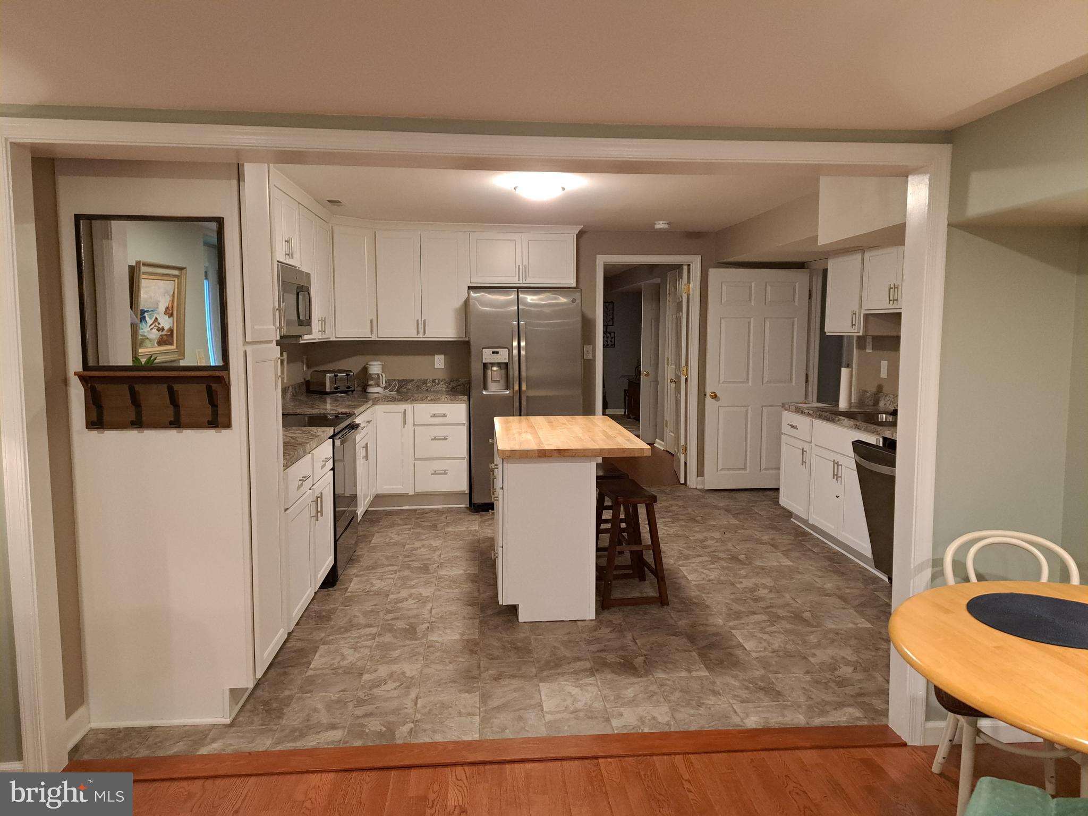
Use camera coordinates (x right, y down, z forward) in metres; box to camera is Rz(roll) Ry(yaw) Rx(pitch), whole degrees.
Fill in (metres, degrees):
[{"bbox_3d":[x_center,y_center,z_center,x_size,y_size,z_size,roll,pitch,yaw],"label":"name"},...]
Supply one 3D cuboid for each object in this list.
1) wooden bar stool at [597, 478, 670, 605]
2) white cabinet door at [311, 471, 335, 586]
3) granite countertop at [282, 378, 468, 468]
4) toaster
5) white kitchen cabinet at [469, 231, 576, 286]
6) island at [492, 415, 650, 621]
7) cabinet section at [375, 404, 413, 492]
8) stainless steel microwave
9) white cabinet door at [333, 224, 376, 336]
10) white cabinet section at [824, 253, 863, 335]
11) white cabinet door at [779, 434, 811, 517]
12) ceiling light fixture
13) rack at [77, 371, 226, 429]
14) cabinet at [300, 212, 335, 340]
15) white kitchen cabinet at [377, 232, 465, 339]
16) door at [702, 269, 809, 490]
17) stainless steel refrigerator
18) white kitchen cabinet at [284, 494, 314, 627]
[{"bbox_3d":[0.456,0.742,4.231,0.370,0.610,0.450,-1,6,-10],"label":"wooden bar stool"},{"bbox_3d":[-1.236,0.667,4.208,0.024,0.558,0.507,0,6,-5],"label":"white cabinet door"},{"bbox_3d":[-1.210,0.006,4.985,1.370,0.158,3.500,0,6,-5],"label":"granite countertop"},{"bbox_3d":[-1.812,-0.210,6.480,0.270,0.194,0.280,-6,8,-44],"label":"toaster"},{"bbox_3d":[-0.191,-1.263,6.478,0.908,0.460,0.325,0,6,-5],"label":"white kitchen cabinet"},{"bbox_3d":[0.090,0.576,4.430,0.775,0.900,1.330,0,6,-5],"label":"island"},{"bbox_3d":[-1.214,0.342,6.141,0.292,0.720,0.022,0,6,-5],"label":"cabinet section"},{"bbox_3d":[-1.669,-0.640,4.561,0.380,0.405,0.760,0,6,-5],"label":"stainless steel microwave"},{"bbox_3d":[-1.527,-1.006,6.126,0.030,0.895,0.420,5,8,39],"label":"white cabinet door"},{"bbox_3d":[2.319,-0.817,5.434,0.320,0.590,0.555,0,6,-5],"label":"white cabinet section"},{"bbox_3d":[1.894,0.510,5.675,0.024,0.558,0.525,0,6,-5],"label":"white cabinet door"},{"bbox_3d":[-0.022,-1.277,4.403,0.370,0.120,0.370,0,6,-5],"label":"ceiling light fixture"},{"bbox_3d":[-1.385,-0.028,2.682,0.510,0.210,0.120,0,6,-5],"label":"rack"},{"bbox_3d":[-1.767,-0.924,5.356,0.318,0.905,1.040,0,6,-5],"label":"cabinet"},{"bbox_3d":[-1.033,-1.044,6.489,0.765,0.905,0.325,0,6,-5],"label":"white kitchen cabinet"},{"bbox_3d":[1.938,-0.248,6.891,0.914,2.015,0.040,0,6,-5],"label":"door"},{"bbox_3d":[-0.175,-0.080,6.401,0.910,1.785,0.750,0,6,-5],"label":"stainless steel refrigerator"},{"bbox_3d":[-1.155,0.698,3.557,0.022,0.543,0.485,0,6,-5],"label":"white kitchen cabinet"}]

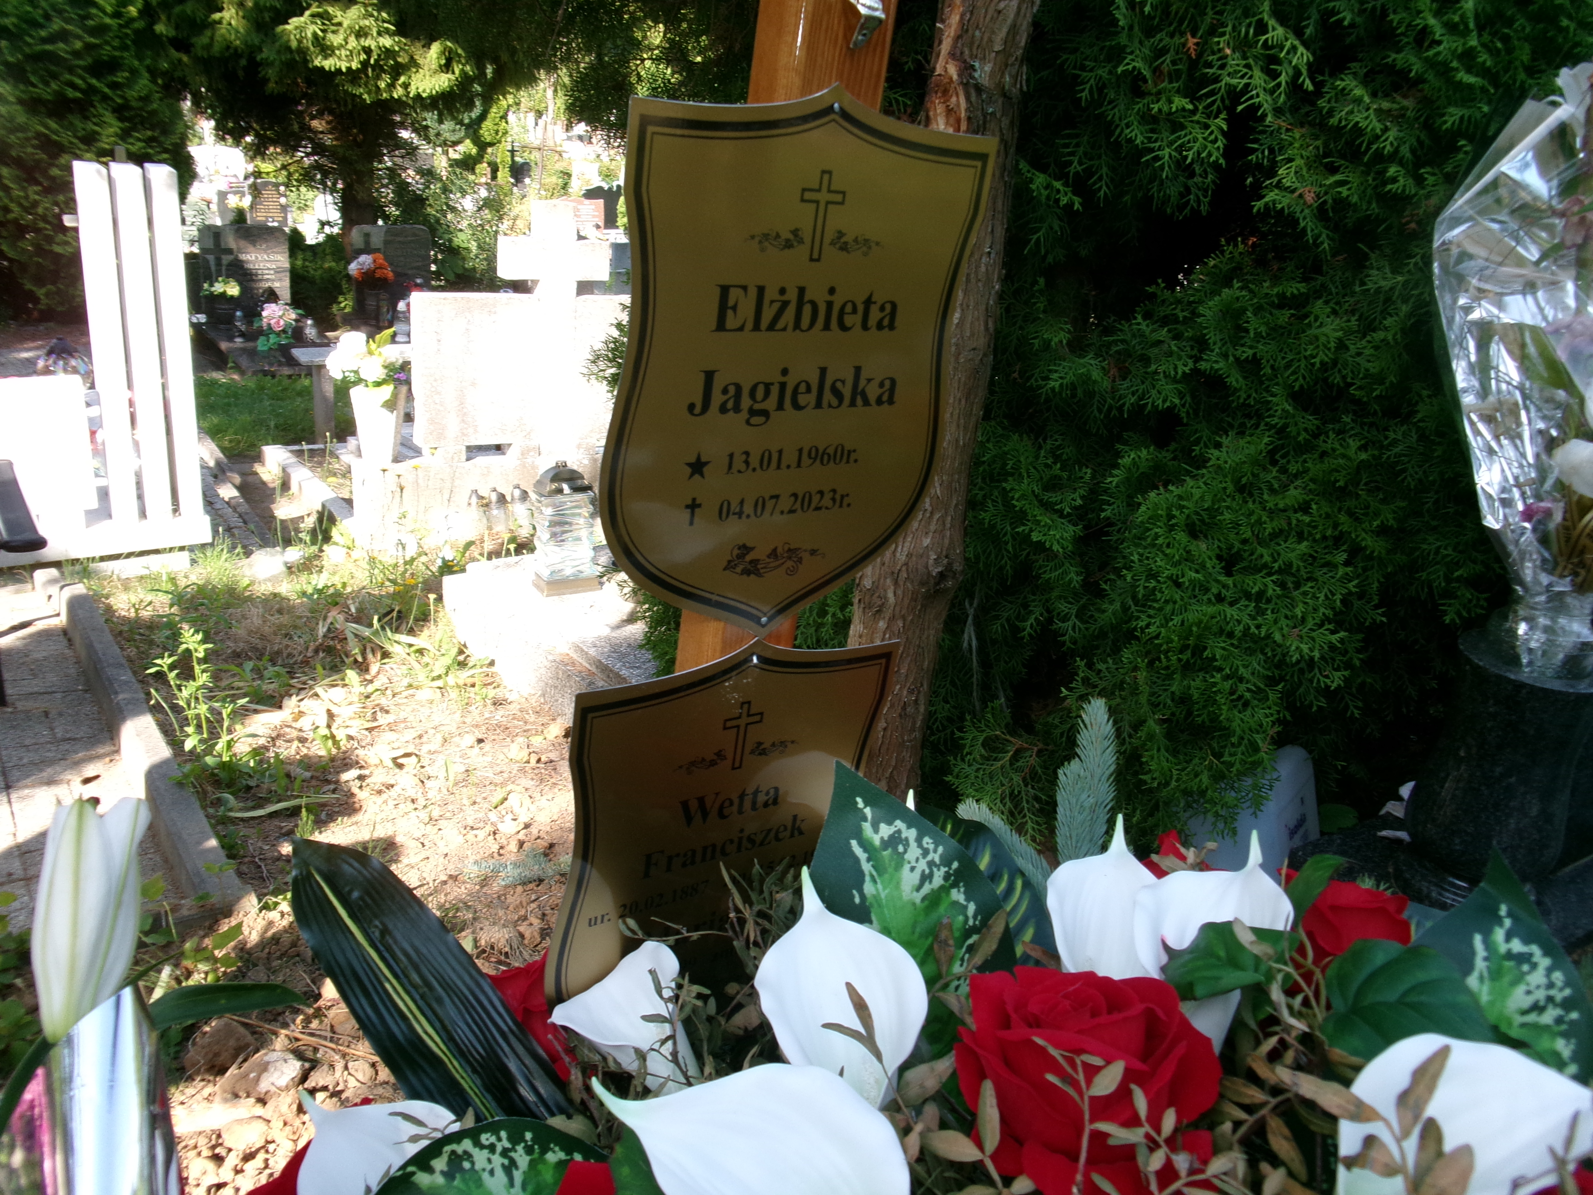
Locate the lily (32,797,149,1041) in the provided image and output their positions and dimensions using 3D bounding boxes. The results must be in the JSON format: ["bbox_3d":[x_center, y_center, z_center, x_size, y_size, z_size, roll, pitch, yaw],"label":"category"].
[{"bbox_3d":[-0.307,0.139,0.560,0.051,0.108,0.050,2,15,-28],"label":"lily"}]

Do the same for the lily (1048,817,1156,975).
[{"bbox_3d":[0.166,0.162,0.690,0.075,0.100,0.058,6,15,15],"label":"lily"}]

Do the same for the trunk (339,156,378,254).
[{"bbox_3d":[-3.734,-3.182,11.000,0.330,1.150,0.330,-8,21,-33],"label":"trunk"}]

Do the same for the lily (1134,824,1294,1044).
[{"bbox_3d":[0.207,0.167,0.640,0.078,0.106,0.060,8,15,20],"label":"lily"}]

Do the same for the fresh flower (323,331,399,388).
[{"bbox_3d":[-1.300,-0.708,3.850,0.220,0.175,0.190,-8,21,-33],"label":"fresh flower"}]

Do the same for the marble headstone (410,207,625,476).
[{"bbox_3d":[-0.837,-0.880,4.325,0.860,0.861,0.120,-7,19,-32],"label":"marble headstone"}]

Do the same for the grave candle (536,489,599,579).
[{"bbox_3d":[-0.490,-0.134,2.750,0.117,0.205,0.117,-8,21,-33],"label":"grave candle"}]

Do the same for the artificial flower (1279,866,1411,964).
[{"bbox_3d":[0.319,0.190,0.750,0.080,0.062,0.080,20,34,26],"label":"artificial flower"}]

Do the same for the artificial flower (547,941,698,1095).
[{"bbox_3d":[-0.084,0.207,0.640,0.073,0.080,0.062,-34,20,-16],"label":"artificial flower"}]

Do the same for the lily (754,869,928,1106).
[{"bbox_3d":[0.021,0.178,0.580,0.075,0.106,0.062,-8,12,0],"label":"lily"}]

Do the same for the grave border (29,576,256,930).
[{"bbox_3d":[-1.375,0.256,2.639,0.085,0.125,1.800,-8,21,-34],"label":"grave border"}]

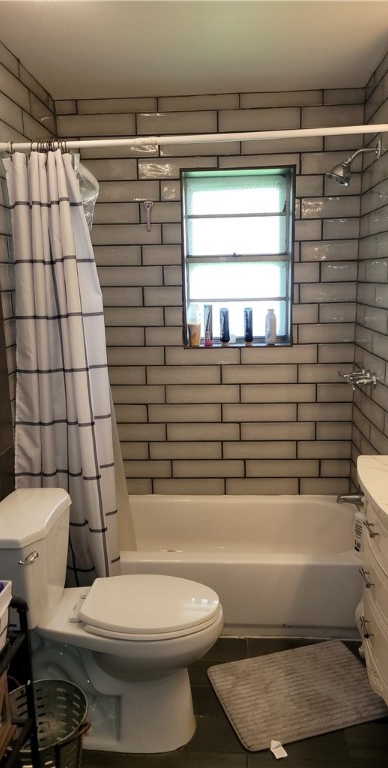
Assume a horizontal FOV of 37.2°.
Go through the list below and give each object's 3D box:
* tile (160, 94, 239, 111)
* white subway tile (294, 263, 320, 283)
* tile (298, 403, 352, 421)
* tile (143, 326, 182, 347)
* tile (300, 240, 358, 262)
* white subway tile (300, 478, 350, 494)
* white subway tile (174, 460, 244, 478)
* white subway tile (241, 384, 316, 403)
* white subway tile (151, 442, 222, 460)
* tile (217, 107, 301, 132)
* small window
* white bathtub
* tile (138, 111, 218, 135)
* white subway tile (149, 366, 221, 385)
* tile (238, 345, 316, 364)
[{"bbox_3d":[0.024,-1.381,2.846,0.401,0.066,0.012,0,10,3],"label":"tile"},{"bbox_3d":[0.590,-0.579,3.007,0.134,0.102,0.012,0,11,3],"label":"white subway tile"},{"bbox_3d":[0.715,0.156,3.147,0.293,0.102,0.012,0,11,3],"label":"tile"},{"bbox_3d":[-0.158,-0.254,3.093,0.202,0.098,0.010,-1,12,3],"label":"tile"},{"bbox_3d":[0.684,-0.675,2.918,0.287,0.102,0.012,-1,11,3],"label":"tile"},{"bbox_3d":[0.717,0.561,3.165,0.268,0.094,0.012,0,10,3],"label":"white subway tile"},{"bbox_3d":[0.083,0.475,3.229,0.404,0.100,0.010,-1,12,3],"label":"white subway tile"},{"bbox_3d":[0.461,0.053,3.140,0.406,0.102,0.012,0,11,3],"label":"white subway tile"},{"bbox_3d":[-0.044,0.373,3.232,0.406,0.102,0.012,0,11,3],"label":"white subway tile"},{"bbox_3d":[0.323,-1.310,2.858,0.405,0.102,0.010,-1,11,3],"label":"tile"},{"bbox_3d":[0.230,-0.656,3.047,0.583,0.918,0.120,-1,11,3],"label":"small window"},{"bbox_3d":[0.083,0.862,2.861,1.518,0.348,0.770,0,10,3],"label":"white bathtub"},{"bbox_3d":[-0.086,-1.306,2.880,0.405,0.102,0.010,-1,11,3],"label":"tile"},{"bbox_3d":[-0.052,-0.048,3.098,0.399,0.100,0.012,0,10,3],"label":"white subway tile"},{"bbox_3d":[0.447,-0.157,3.034,0.401,0.102,0.012,-1,11,3],"label":"tile"}]

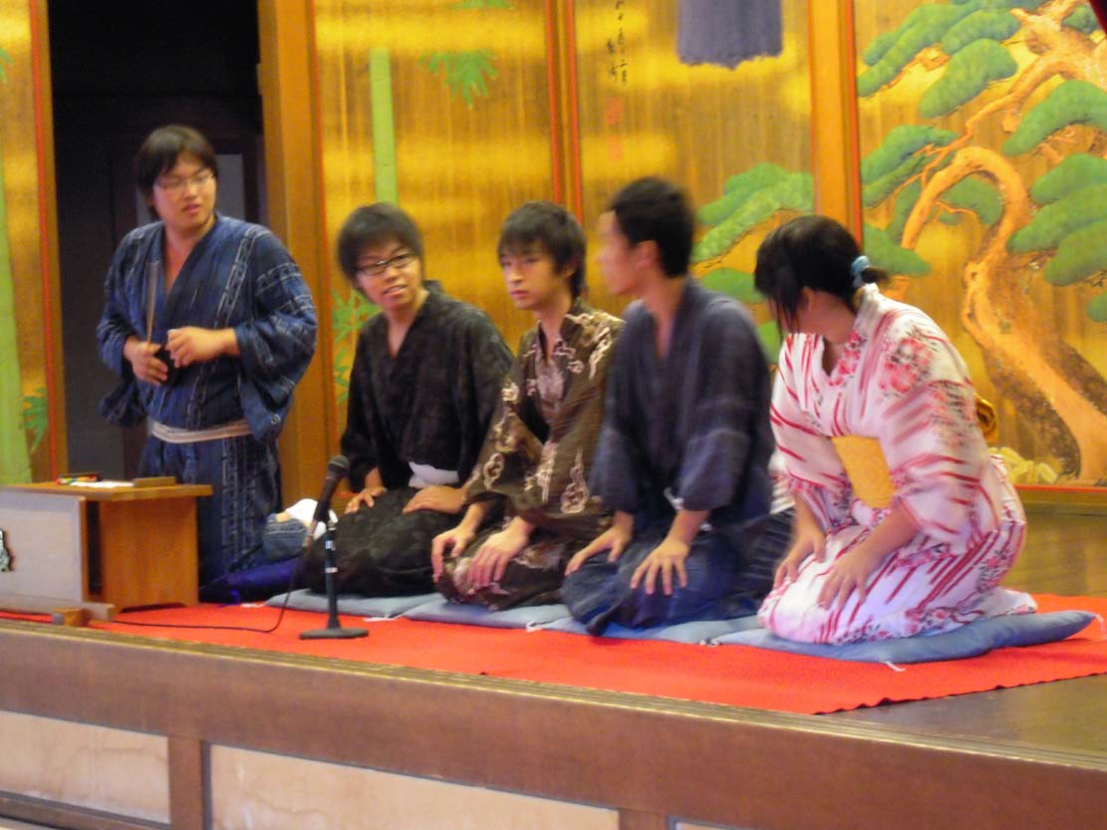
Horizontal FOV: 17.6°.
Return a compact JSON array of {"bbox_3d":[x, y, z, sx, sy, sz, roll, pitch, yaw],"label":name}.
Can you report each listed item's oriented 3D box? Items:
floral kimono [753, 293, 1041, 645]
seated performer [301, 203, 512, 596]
[{"bbox_3d":[0.687,0.086,7.309,0.620,0.705,0.490,-4,3,-36],"label":"floral kimono"},{"bbox_3d":[-0.318,-0.049,8.728,0.650,0.945,0.530,-4,3,-40],"label":"seated performer"}]

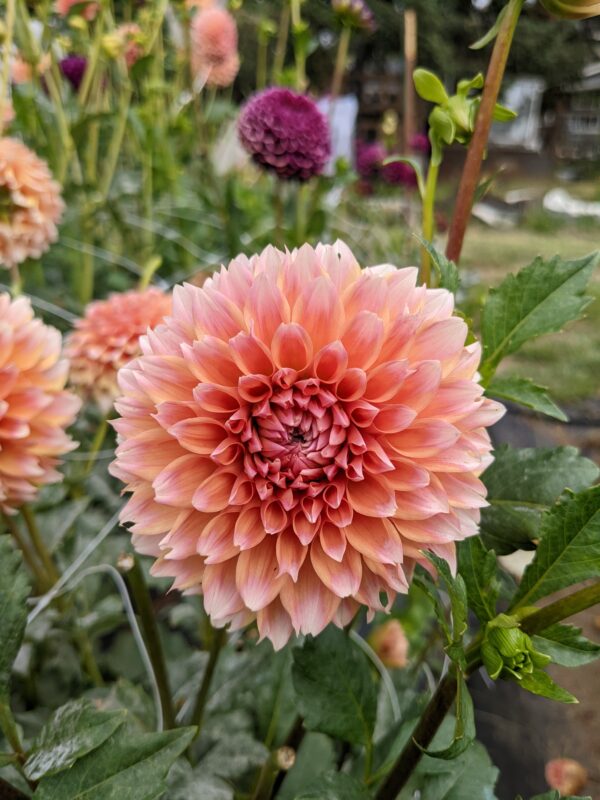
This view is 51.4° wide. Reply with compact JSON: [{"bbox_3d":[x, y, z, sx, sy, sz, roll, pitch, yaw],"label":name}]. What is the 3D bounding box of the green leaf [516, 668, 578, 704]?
[{"bbox_3d":[0.090,0.105,0.231,0.027,0.006,0.011,25,50,11],"label":"green leaf"}]

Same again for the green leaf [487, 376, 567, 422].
[{"bbox_3d":[0.094,0.000,0.260,0.037,0.009,0.020,26,27,6],"label":"green leaf"}]

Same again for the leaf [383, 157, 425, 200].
[{"bbox_3d":[0.052,-0.108,0.300,0.026,0.011,0.009,40,6,3],"label":"leaf"}]

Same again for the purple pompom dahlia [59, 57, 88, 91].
[{"bbox_3d":[-0.474,-0.680,1.300,0.059,0.066,0.059,0,22,0],"label":"purple pompom dahlia"}]

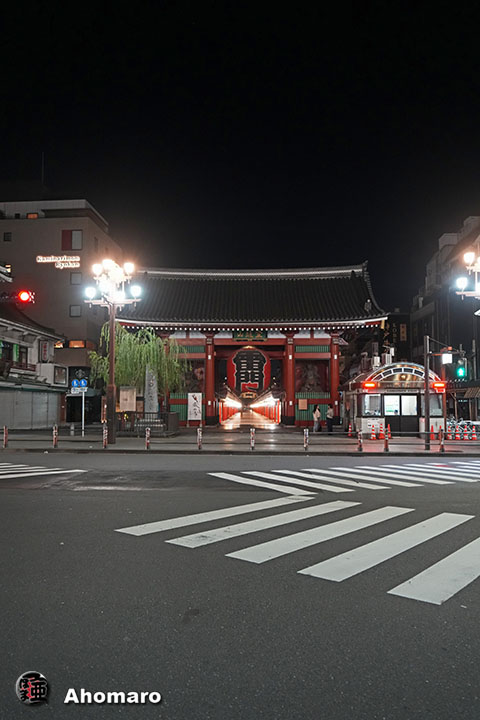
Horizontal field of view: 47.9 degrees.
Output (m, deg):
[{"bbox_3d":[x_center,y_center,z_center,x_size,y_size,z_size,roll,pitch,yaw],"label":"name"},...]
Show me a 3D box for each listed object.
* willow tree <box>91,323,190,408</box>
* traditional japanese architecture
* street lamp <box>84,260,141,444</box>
[{"bbox_3d":[-5.480,1.137,29.609,5.300,6.030,5.000,0,-5,3],"label":"willow tree"},{"bbox_3d":[0.834,-1.024,39.871,17.200,11.850,10.400,0,-5,3],"label":"traditional japanese architecture"},{"bbox_3d":[-5.457,-0.266,23.584,2.350,7.770,2.350,0,-5,3],"label":"street lamp"}]

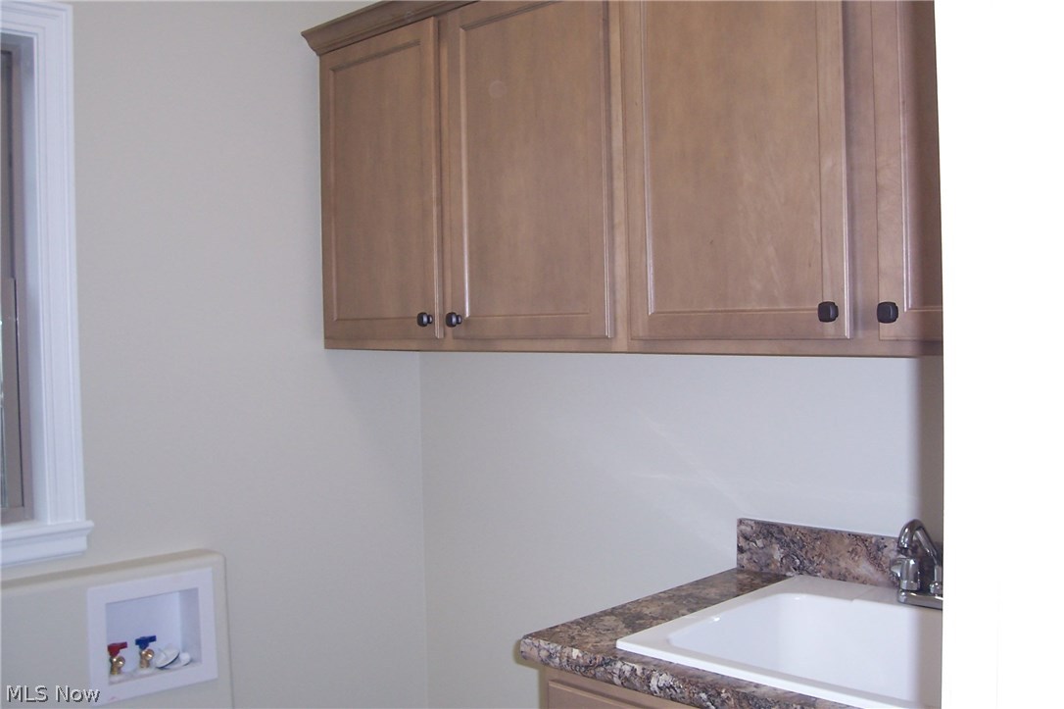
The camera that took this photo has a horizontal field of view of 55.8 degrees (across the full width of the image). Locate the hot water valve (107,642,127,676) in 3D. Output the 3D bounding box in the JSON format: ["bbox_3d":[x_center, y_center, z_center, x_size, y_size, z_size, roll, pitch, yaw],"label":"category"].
[{"bbox_3d":[-0.865,0.639,2.105,0.044,0.068,0.046,1,2,45],"label":"hot water valve"}]

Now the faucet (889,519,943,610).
[{"bbox_3d":[0.646,0.349,1.664,0.170,0.163,0.185,1,2,45],"label":"faucet"}]

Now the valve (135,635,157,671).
[{"bbox_3d":[-0.822,0.638,2.149,0.044,0.068,0.046,1,2,45],"label":"valve"}]

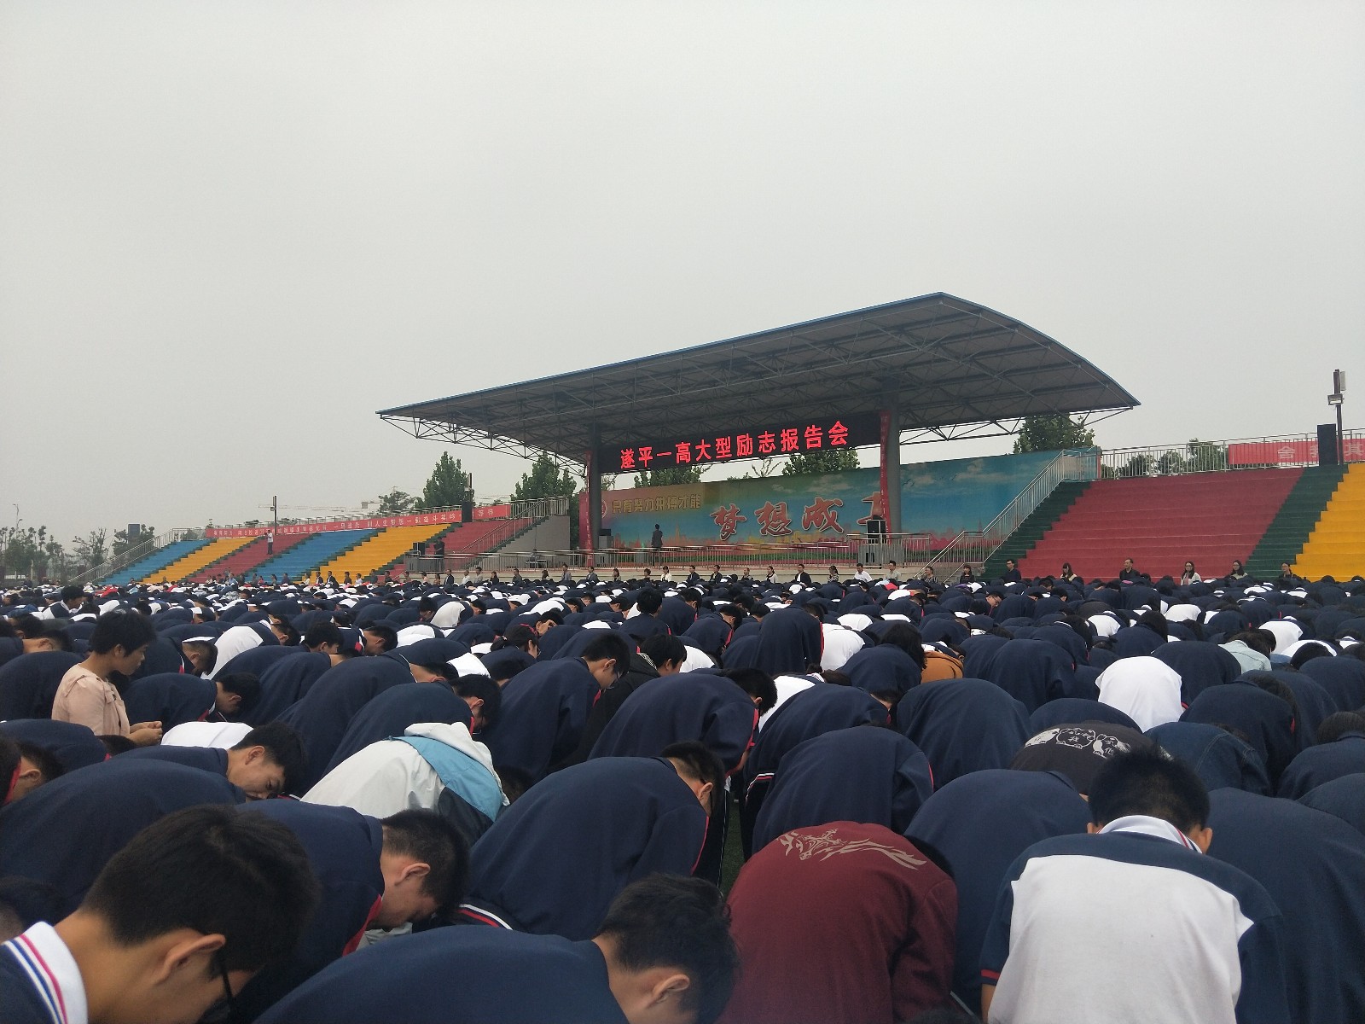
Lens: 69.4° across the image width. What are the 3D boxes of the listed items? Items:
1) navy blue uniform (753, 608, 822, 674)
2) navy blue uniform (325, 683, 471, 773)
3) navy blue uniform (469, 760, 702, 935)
[{"bbox_3d":[0.833,1.090,7.900,0.520,0.650,0.520,-3,-4,36],"label":"navy blue uniform"},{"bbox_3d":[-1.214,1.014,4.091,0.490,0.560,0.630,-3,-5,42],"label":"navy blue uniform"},{"bbox_3d":[-0.290,1.030,3.000,0.520,0.600,0.660,-3,-4,36],"label":"navy blue uniform"}]

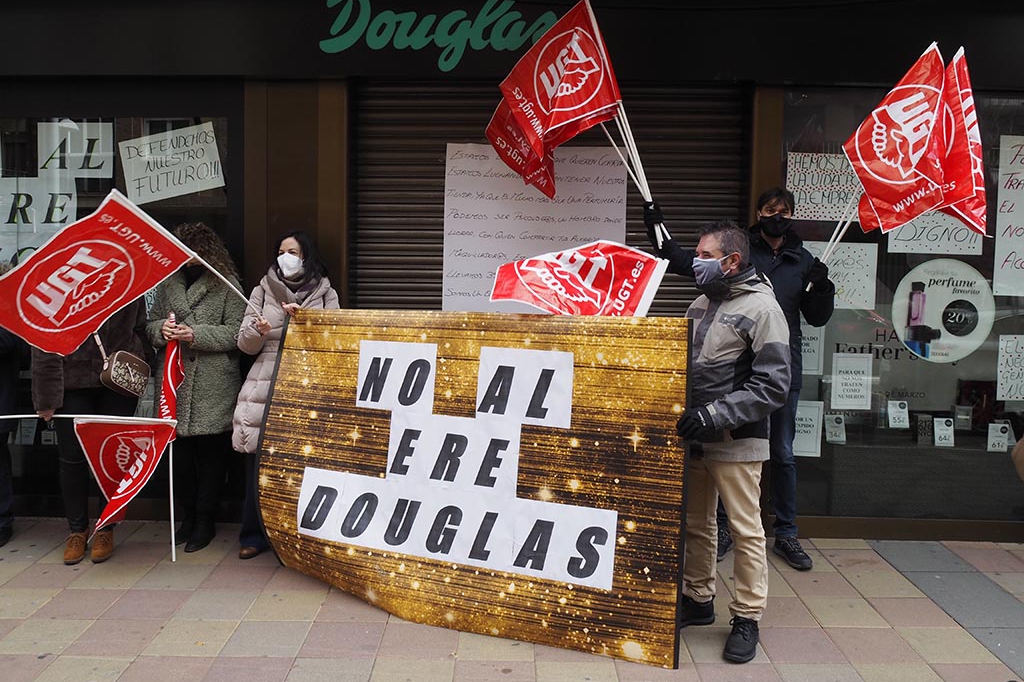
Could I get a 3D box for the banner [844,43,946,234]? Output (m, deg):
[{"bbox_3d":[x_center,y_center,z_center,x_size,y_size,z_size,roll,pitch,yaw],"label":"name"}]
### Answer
[{"bbox_3d":[1.792,-0.942,3.870,0.450,0.870,0.240,2,6,11],"label":"banner"}]

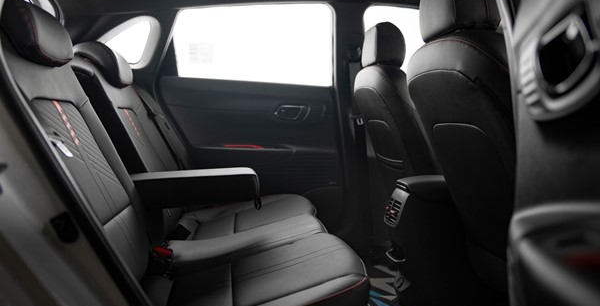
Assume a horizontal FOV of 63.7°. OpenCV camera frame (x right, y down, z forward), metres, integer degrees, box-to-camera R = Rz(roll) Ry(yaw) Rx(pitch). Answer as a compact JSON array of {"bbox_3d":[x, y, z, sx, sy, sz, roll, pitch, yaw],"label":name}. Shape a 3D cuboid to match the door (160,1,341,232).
[{"bbox_3d":[-0.219,-0.157,2.140,0.870,1.010,0.170,0,4,-6],"label":"door"}]

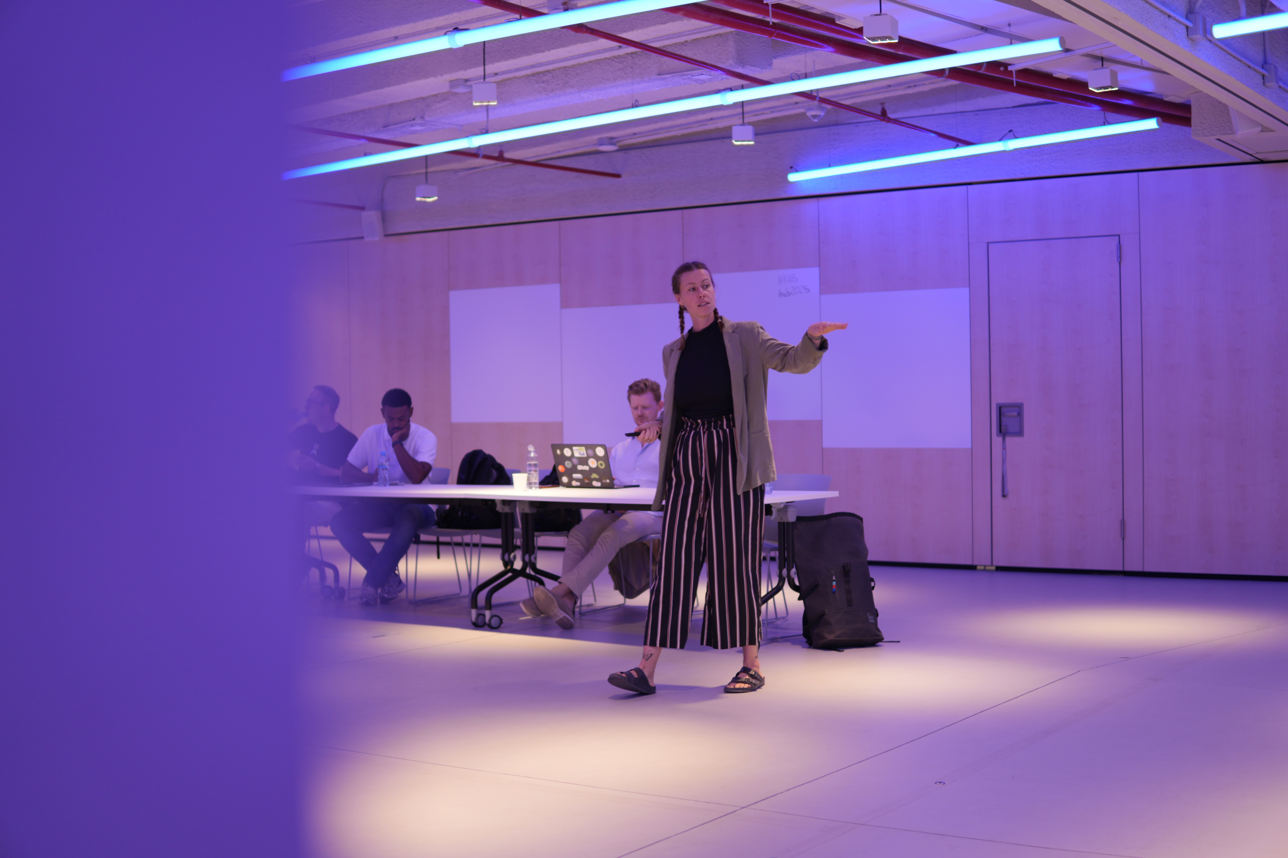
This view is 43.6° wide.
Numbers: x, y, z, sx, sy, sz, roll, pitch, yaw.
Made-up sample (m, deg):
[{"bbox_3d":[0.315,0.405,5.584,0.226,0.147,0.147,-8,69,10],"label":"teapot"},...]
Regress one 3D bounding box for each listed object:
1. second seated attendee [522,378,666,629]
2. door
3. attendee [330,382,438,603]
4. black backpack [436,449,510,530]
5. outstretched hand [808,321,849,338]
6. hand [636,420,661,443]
[{"bbox_3d":[-0.150,0.369,8.789,0.550,1.300,1.080,0,1,34],"label":"second seated attendee"},{"bbox_3d":[2.718,-0.166,10.620,0.885,2.160,0.060,0,1,31],"label":"door"},{"bbox_3d":[-1.580,0.390,9.750,0.570,1.270,0.740,-1,1,21],"label":"attendee"},{"bbox_3d":[-1.045,0.352,9.739,0.330,0.470,0.290,0,1,37],"label":"black backpack"},{"bbox_3d":[0.713,-0.385,6.250,0.170,0.065,0.090,-1,1,18],"label":"outstretched hand"},{"bbox_3d":[0.020,0.010,6.400,0.110,0.092,0.085,-1,1,-24],"label":"hand"}]

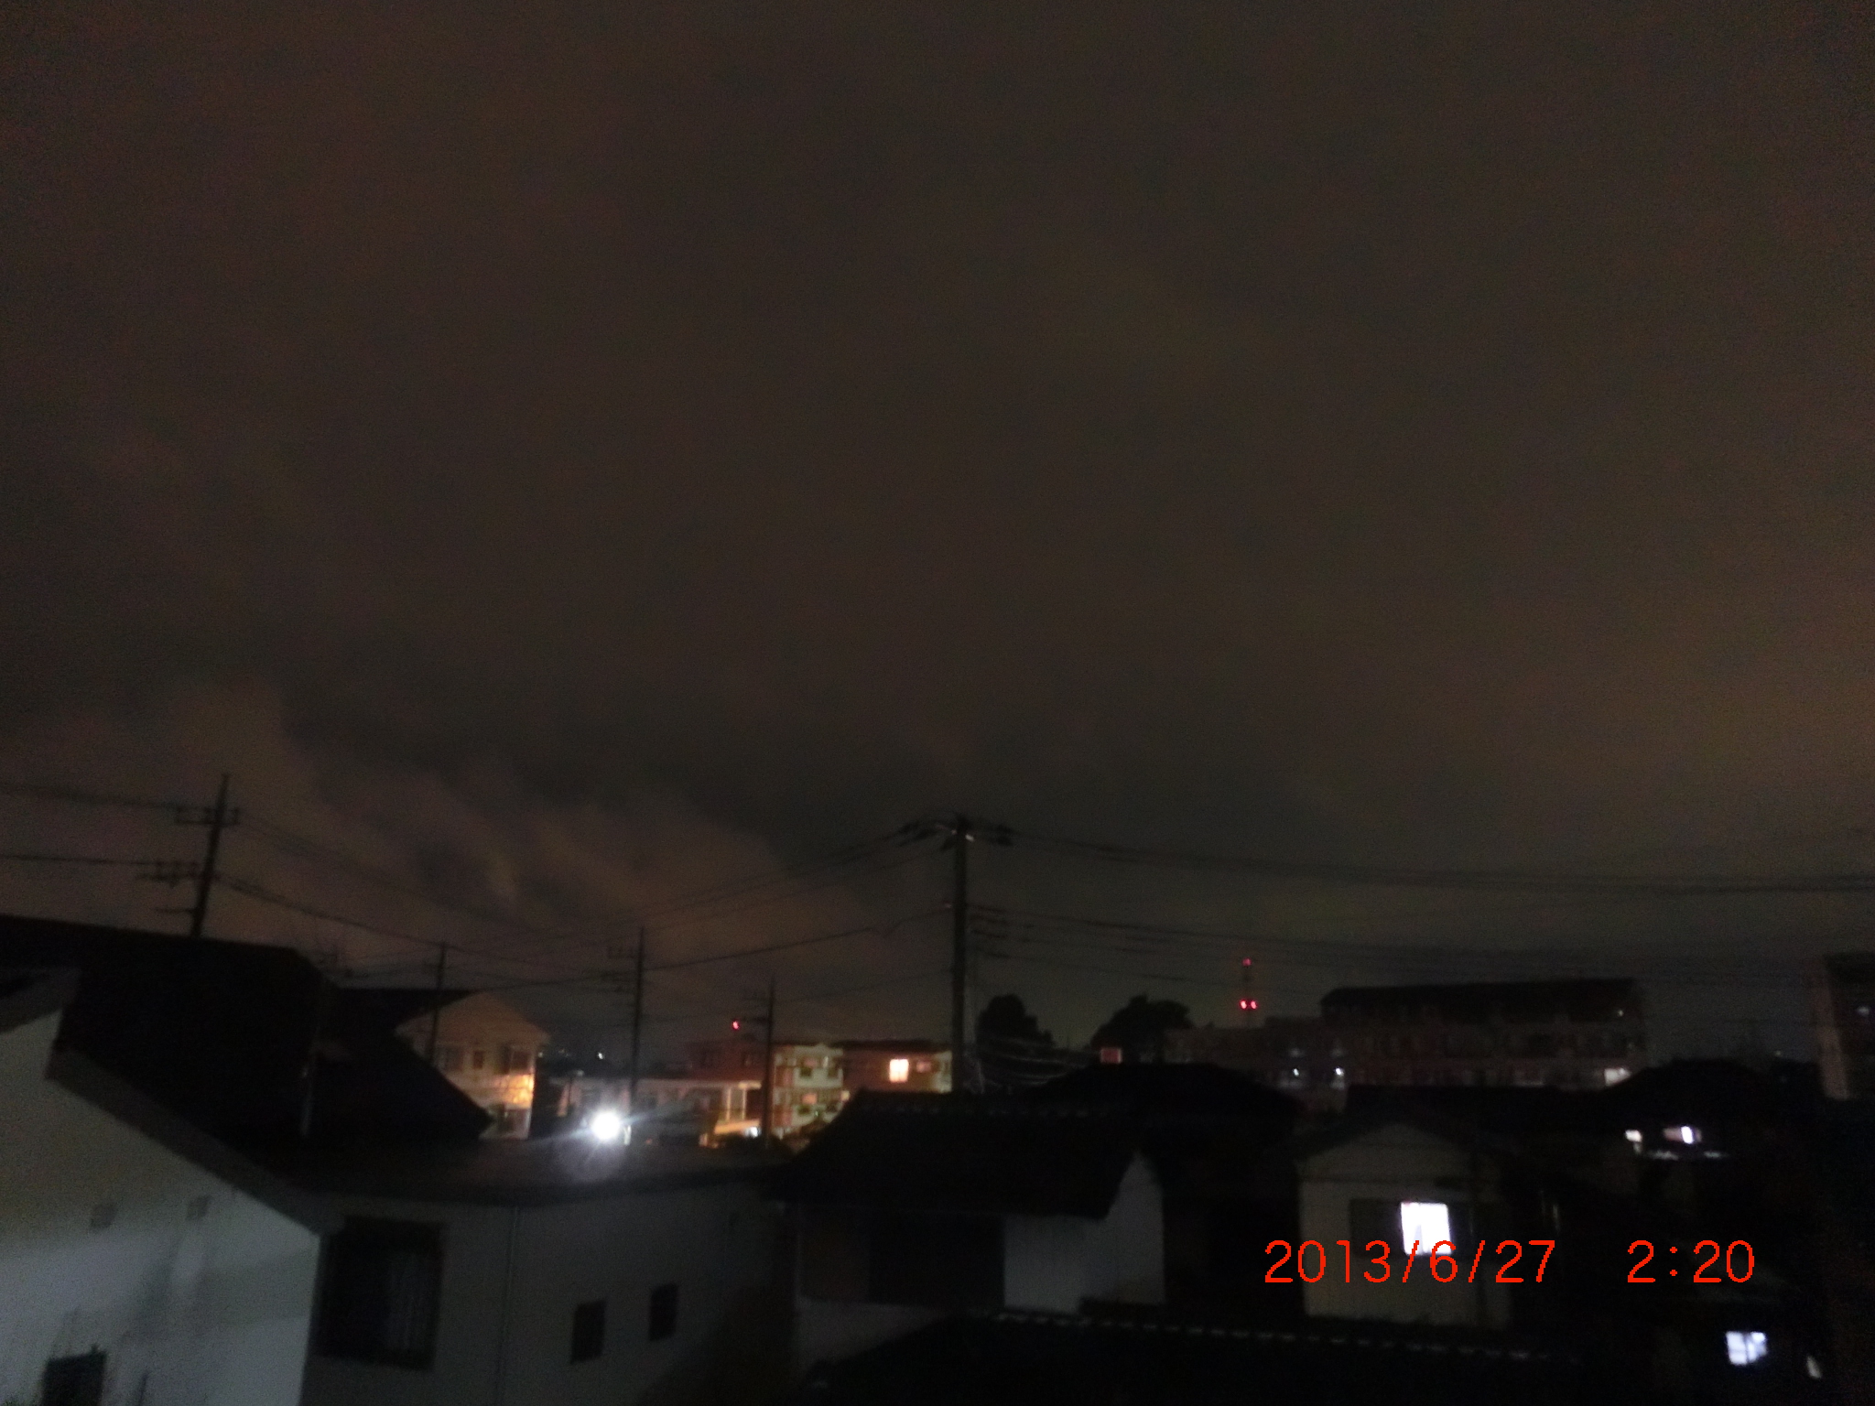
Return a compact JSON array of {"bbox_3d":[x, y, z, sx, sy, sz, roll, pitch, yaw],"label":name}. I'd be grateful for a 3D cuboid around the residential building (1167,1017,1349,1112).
[{"bbox_3d":[27.835,31.943,110.114,14.563,9.194,9.000,-6,-18,22],"label":"residential building"}]

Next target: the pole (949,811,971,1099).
[{"bbox_3d":[0.402,7.845,22.588,0.330,12.000,0.330,-6,-18,22],"label":"pole"}]

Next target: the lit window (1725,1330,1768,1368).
[{"bbox_3d":[16.198,12.927,26.026,0.821,0.747,0.100,-6,-18,22],"label":"lit window"}]

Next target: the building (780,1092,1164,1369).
[{"bbox_3d":[0.704,8.275,16.557,4.200,6.500,4.700,-6,-18,22],"label":"building"}]

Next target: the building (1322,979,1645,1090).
[{"bbox_3d":[43.894,28.880,104.015,23.220,11.925,9.000,-6,-18,22],"label":"building"}]

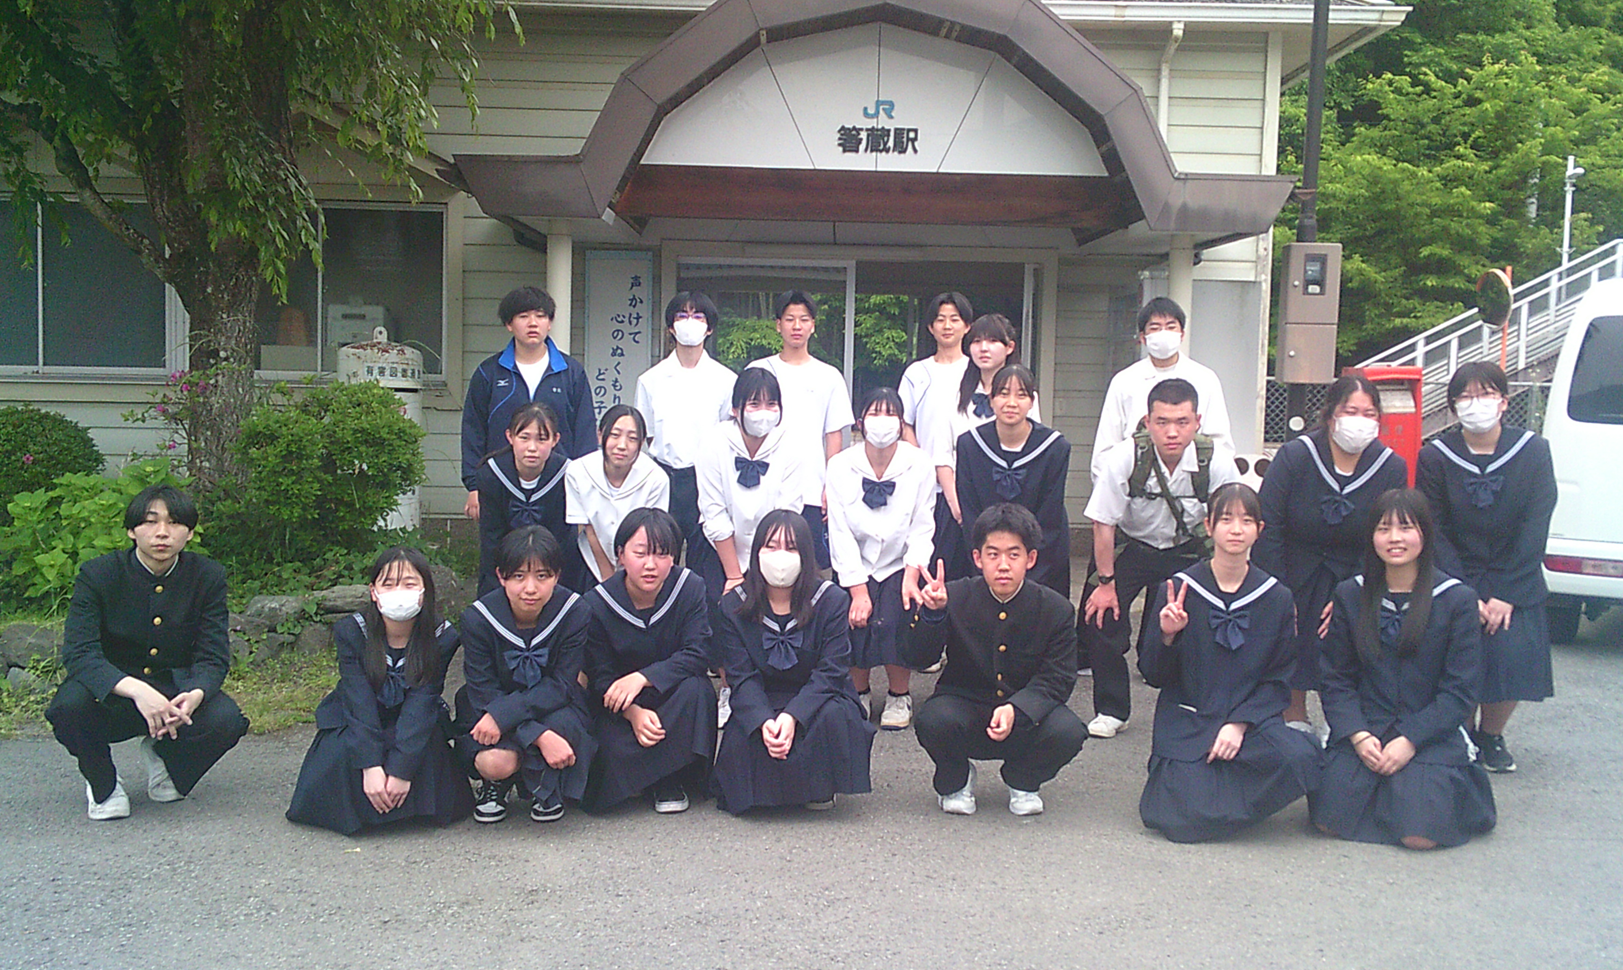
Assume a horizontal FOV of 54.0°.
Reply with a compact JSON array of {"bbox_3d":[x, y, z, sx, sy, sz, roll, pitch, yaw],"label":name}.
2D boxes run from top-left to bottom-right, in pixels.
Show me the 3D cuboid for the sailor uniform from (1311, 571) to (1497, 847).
[{"bbox_3d":[1.822,0.646,4.900,0.540,0.770,0.660,2,4,22],"label":"sailor uniform"}]

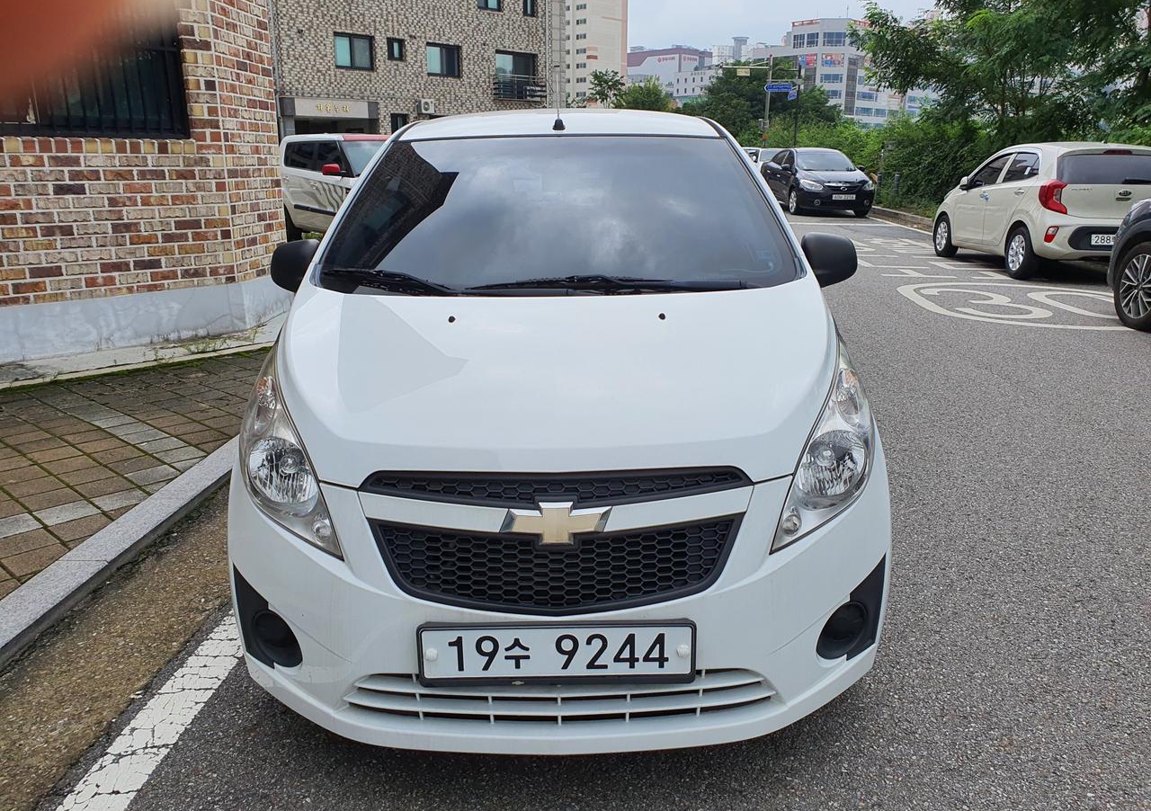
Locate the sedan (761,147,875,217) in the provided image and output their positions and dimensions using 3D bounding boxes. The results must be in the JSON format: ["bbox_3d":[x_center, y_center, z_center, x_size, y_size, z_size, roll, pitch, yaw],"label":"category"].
[{"bbox_3d":[5.717,-5.433,20.855,1.810,1.480,4.600,-1,17,-3],"label":"sedan"}]

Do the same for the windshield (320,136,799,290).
[{"bbox_3d":[-0.055,-0.587,2.559,1.320,0.110,0.890,-1,43,-1],"label":"windshield"}]

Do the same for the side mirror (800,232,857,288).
[{"bbox_3d":[0.779,-0.457,2.710,0.190,0.160,0.115,-1,17,0],"label":"side mirror"}]

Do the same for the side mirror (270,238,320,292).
[{"bbox_3d":[-0.856,-0.434,2.710,0.190,0.160,0.115,-1,17,0],"label":"side mirror"}]

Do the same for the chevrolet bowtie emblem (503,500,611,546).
[{"bbox_3d":[-0.037,0.223,1.635,0.202,0.080,0.028,-1,7,0],"label":"chevrolet bowtie emblem"}]

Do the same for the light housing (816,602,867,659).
[{"bbox_3d":[0.571,0.474,1.839,0.107,0.118,0.090,-1,17,-1],"label":"light housing"}]

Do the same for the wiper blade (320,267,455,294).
[{"bbox_3d":[-0.537,-0.360,2.500,0.430,0.042,0.050,11,20,20],"label":"wiper blade"}]

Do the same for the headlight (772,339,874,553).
[{"bbox_3d":[0.546,0.090,1.972,0.280,0.340,0.450,-1,17,-1],"label":"headlight"}]

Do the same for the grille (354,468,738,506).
[{"bbox_3d":[-0.034,0.156,1.695,0.790,0.070,0.140,-1,17,-1],"label":"grille"}]

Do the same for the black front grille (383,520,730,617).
[{"bbox_3d":[-0.032,0.306,1.692,0.745,0.145,0.130,-1,17,-1],"label":"black front grille"}]

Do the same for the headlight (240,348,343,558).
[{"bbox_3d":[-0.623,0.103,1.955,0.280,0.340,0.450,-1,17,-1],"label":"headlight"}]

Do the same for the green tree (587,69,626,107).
[{"bbox_3d":[1.417,-12.798,39.500,2.100,4.800,2.100,0,17,0],"label":"green tree"}]

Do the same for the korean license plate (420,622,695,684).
[{"bbox_3d":[-0.035,0.473,1.652,0.530,0.122,0.024,-1,17,0],"label":"korean license plate"}]

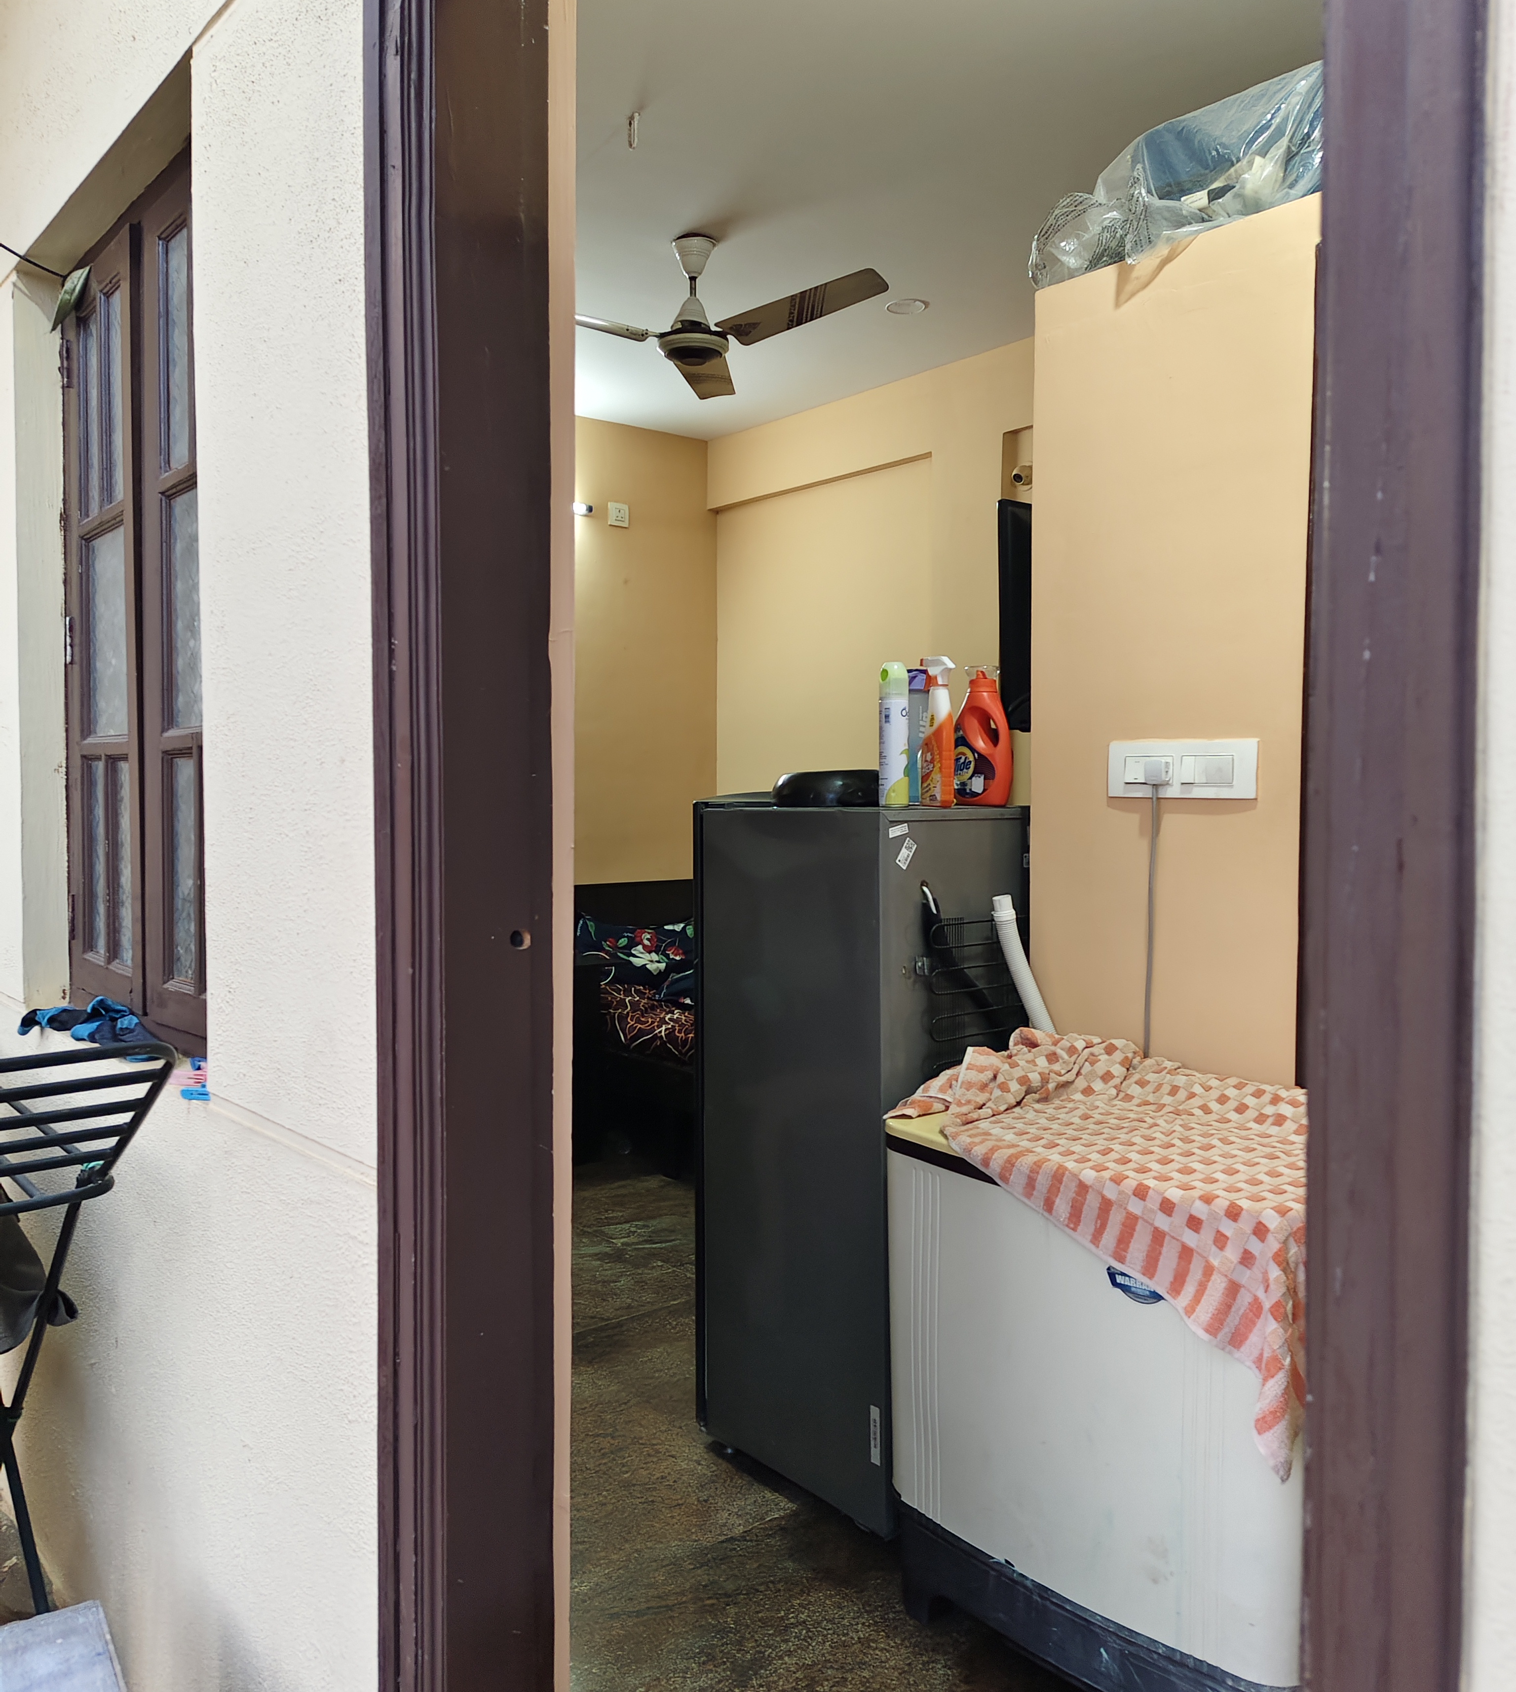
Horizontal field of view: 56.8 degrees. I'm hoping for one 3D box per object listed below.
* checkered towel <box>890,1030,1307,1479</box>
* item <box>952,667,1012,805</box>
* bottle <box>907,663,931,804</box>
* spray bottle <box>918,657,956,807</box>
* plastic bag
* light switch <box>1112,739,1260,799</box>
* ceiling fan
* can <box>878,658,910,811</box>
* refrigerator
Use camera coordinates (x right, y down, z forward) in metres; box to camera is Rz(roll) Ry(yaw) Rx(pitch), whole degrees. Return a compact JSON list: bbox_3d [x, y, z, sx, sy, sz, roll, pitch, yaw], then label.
[{"bbox_3d":[0.558,0.525,1.973,0.390,0.415,0.742,-1,2,-40],"label":"checkered towel"},{"bbox_3d":[0.408,-0.192,2.537,0.108,0.248,0.068,1,2,28],"label":"item"},{"bbox_3d":[0.285,-0.189,2.480,0.055,0.245,0.055,0,2,0],"label":"bottle"},{"bbox_3d":[0.311,-0.196,2.424,0.048,0.262,0.083,-1,2,-35],"label":"spray bottle"},{"bbox_3d":[0.765,-1.081,2.341,0.380,0.260,0.660,-1,2,-40],"label":"plastic bag"},{"bbox_3d":[0.656,-0.120,2.200,0.022,0.090,0.267,-1,2,-40],"label":"light switch"},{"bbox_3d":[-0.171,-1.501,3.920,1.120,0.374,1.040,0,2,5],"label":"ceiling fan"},{"bbox_3d":[0.231,-0.188,2.374,0.052,0.248,0.052,0,2,0],"label":"can"},{"bbox_3d":[0.266,0.541,2.665,0.540,1.230,0.564,-1,2,-38],"label":"refrigerator"}]

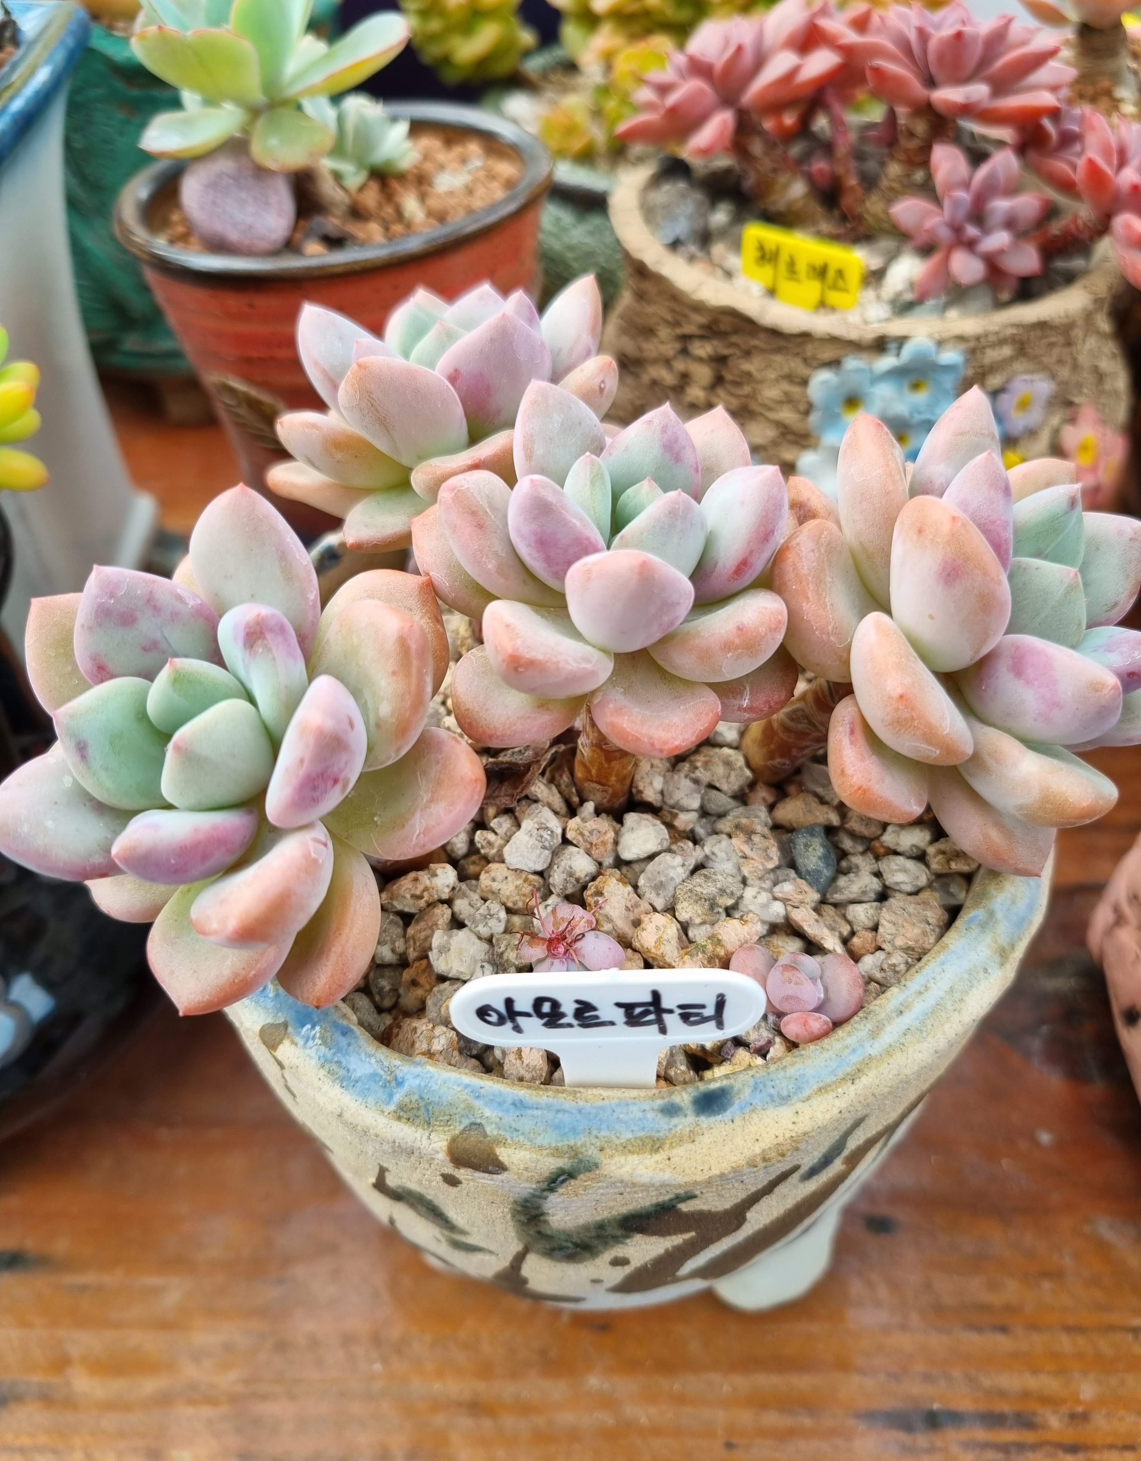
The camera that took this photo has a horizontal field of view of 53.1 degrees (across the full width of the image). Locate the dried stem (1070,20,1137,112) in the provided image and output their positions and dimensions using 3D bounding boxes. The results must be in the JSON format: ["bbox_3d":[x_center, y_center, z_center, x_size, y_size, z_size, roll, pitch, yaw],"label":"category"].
[{"bbox_3d":[0.166,-0.206,0.355,0.015,0.022,0.015,-3,47,0],"label":"dried stem"}]

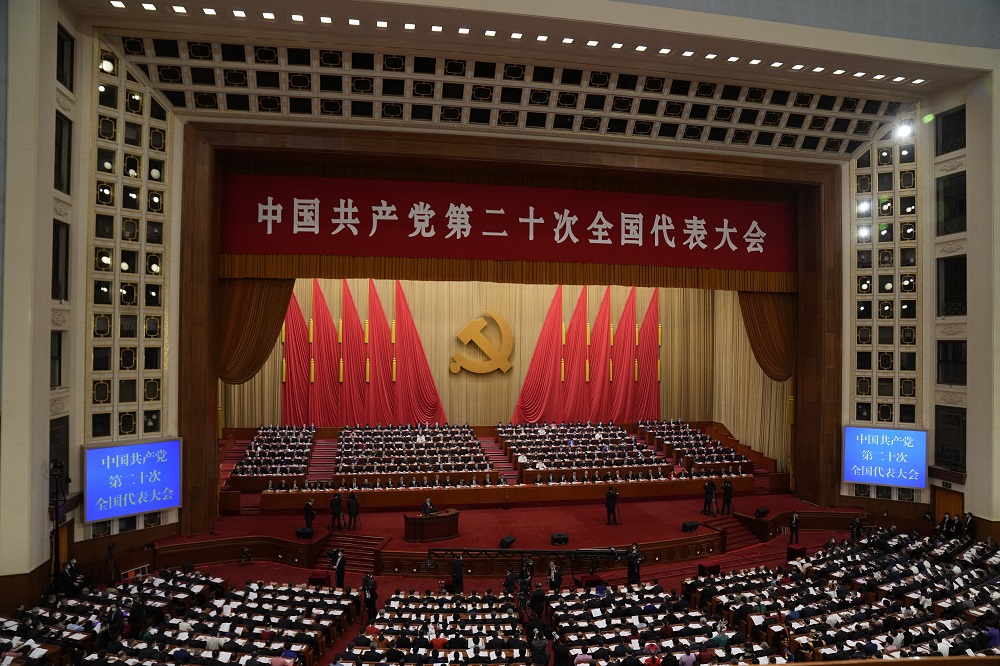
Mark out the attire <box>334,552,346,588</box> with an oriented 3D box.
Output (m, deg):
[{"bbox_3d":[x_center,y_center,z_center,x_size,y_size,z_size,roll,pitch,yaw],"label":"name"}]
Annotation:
[{"bbox_3d":[-6.426,9.668,26.900,0.400,1.580,0.500,1,-1,-26],"label":"attire"}]

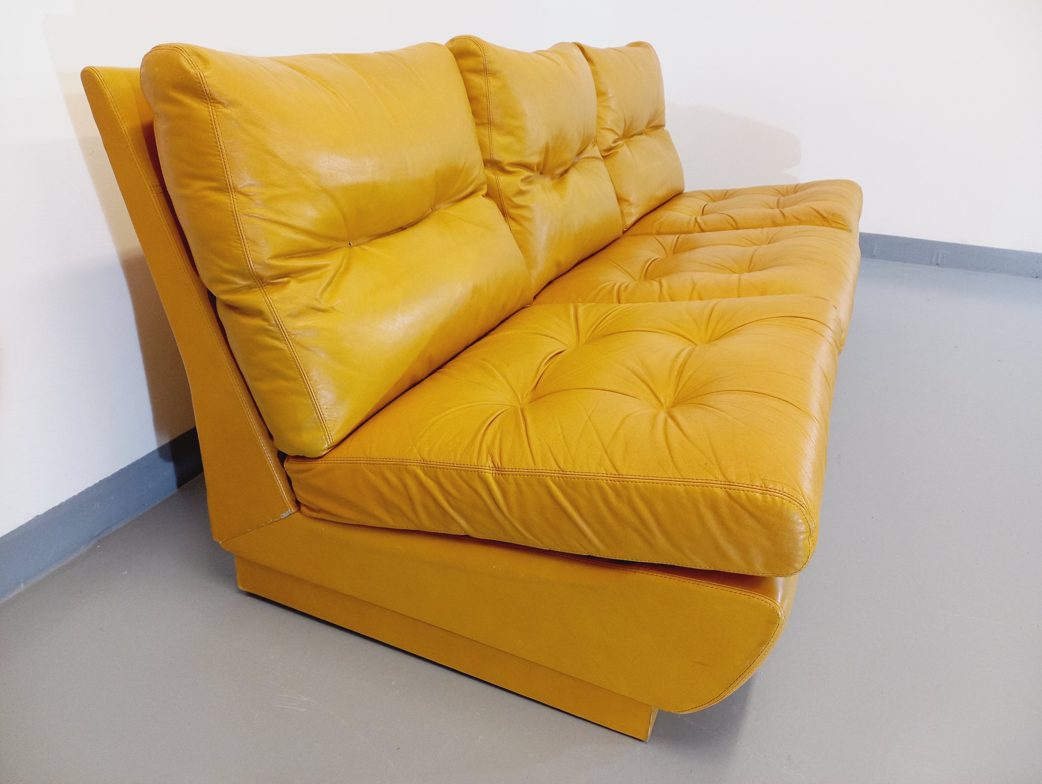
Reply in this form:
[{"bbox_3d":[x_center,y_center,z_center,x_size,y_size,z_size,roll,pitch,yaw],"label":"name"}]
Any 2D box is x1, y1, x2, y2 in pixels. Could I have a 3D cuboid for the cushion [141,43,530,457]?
[{"bbox_3d":[-0.212,-0.262,1.152,0.134,0.503,0.608,-2,22,28],"label":"cushion"}]

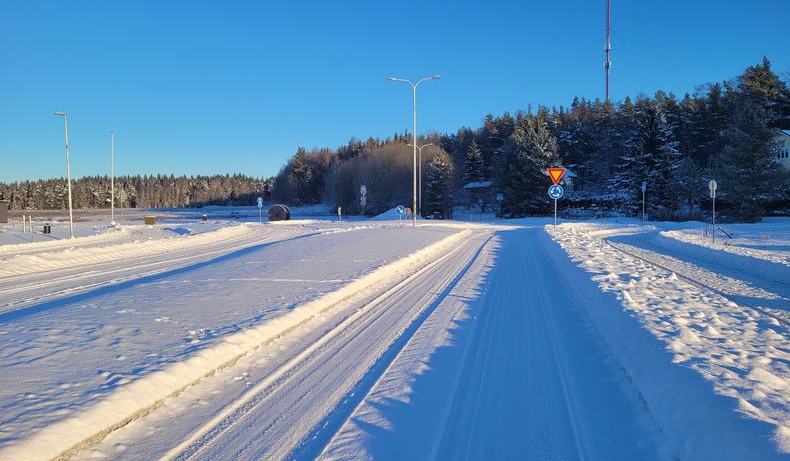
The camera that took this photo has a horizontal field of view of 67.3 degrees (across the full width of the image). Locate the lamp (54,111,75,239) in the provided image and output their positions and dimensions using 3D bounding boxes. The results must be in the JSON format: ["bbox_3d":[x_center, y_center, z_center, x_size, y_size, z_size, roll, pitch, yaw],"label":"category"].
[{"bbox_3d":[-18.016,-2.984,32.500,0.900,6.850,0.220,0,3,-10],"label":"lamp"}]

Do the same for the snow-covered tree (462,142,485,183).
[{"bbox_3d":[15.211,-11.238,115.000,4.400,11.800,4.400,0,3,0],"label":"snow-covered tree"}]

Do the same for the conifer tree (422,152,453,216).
[{"bbox_3d":[6.450,-6.746,88.000,4.800,9.600,4.800,0,3,0],"label":"conifer tree"}]

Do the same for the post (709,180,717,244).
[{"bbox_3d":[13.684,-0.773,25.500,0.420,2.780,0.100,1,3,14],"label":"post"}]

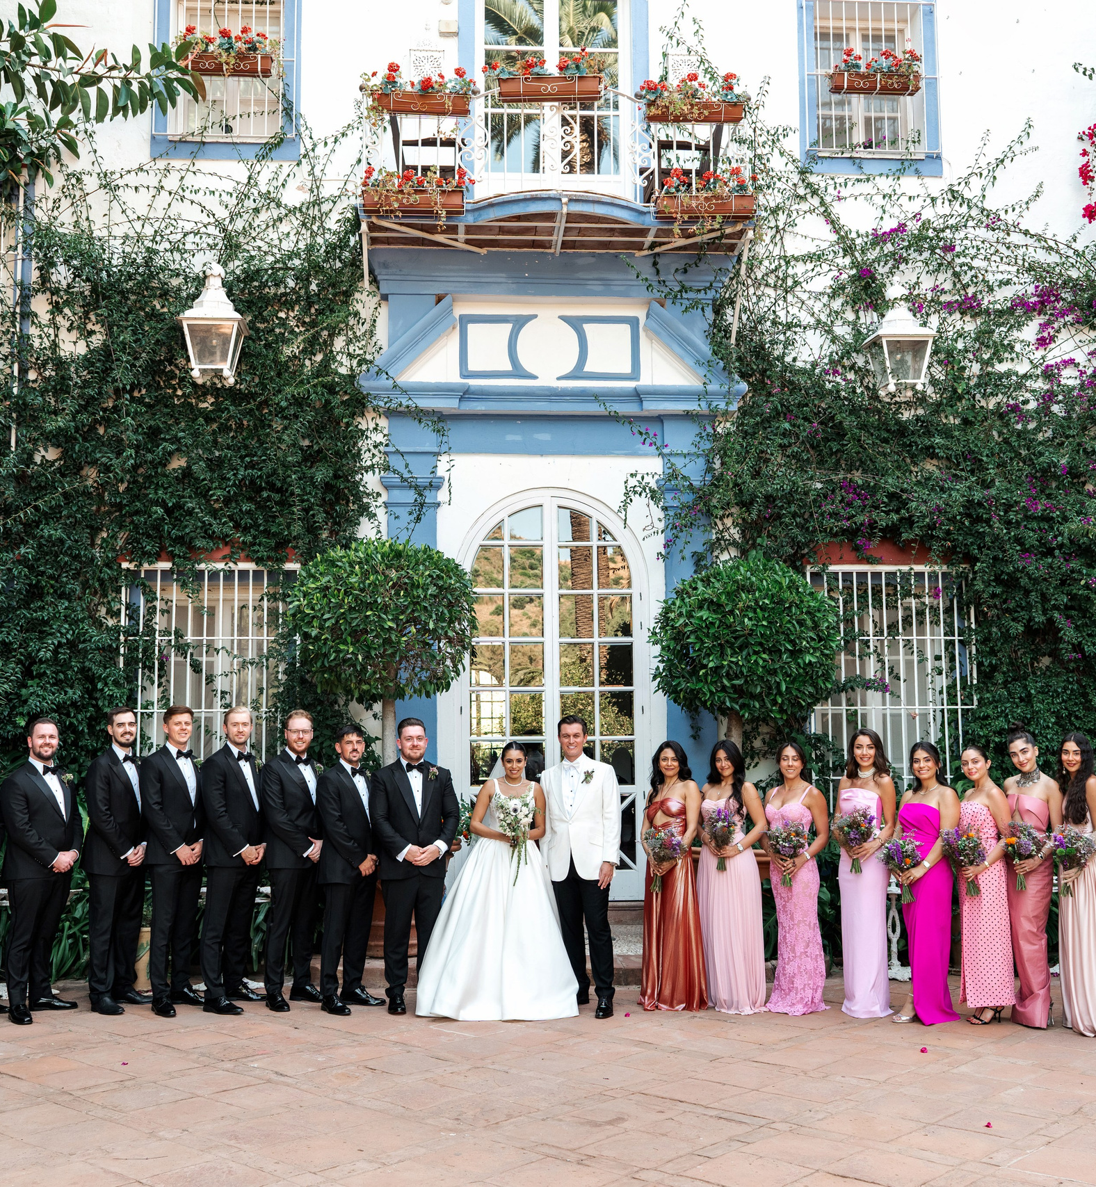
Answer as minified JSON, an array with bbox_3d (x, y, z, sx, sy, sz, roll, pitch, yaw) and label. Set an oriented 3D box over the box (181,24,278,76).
[{"bbox_3d":[-2.792,-4.770,12.144,0.838,0.386,0.260,0,-6,-4],"label":"box"}]

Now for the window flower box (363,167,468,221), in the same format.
[{"bbox_3d":[-1.054,-3.184,11.005,0.833,0.376,0.260,0,-6,-4],"label":"window flower box"}]

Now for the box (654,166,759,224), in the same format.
[{"bbox_3d":[1.269,-3.227,11.191,0.794,0.406,0.260,0,-6,-4],"label":"box"}]

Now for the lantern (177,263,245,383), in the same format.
[{"bbox_3d":[-2.802,-2.285,11.644,0.507,1.011,0.470,0,-6,-4],"label":"lantern"}]

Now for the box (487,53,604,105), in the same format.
[{"bbox_3d":[-0.029,-3.995,10.731,0.905,0.347,0.260,0,-6,-4],"label":"box"}]

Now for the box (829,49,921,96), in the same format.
[{"bbox_3d":[2.960,-4.743,12.589,0.838,0.376,0.260,0,-6,-4],"label":"box"}]

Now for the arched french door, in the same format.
[{"bbox_3d":[0.045,0.881,12.195,1.763,3.584,0.140,0,-6,-4],"label":"arched french door"}]

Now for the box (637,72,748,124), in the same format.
[{"bbox_3d":[1.177,-4.037,11.269,0.890,0.368,0.260,0,-6,-4],"label":"box"}]

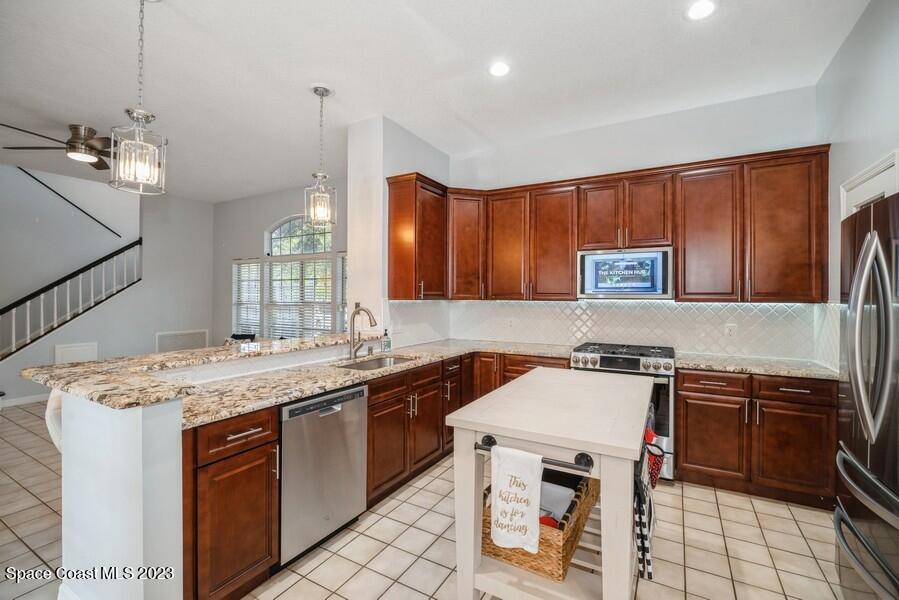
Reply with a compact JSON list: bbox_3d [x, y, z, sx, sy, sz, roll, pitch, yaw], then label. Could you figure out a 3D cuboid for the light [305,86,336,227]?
[{"bbox_3d":[-1.024,-1.130,2.991,0.245,1.082,0.245,0,0,30],"label":"light"}]

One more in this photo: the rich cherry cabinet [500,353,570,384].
[{"bbox_3d":[0.906,0.947,3.637,0.625,0.875,0.620,0,0,30],"label":"rich cherry cabinet"}]

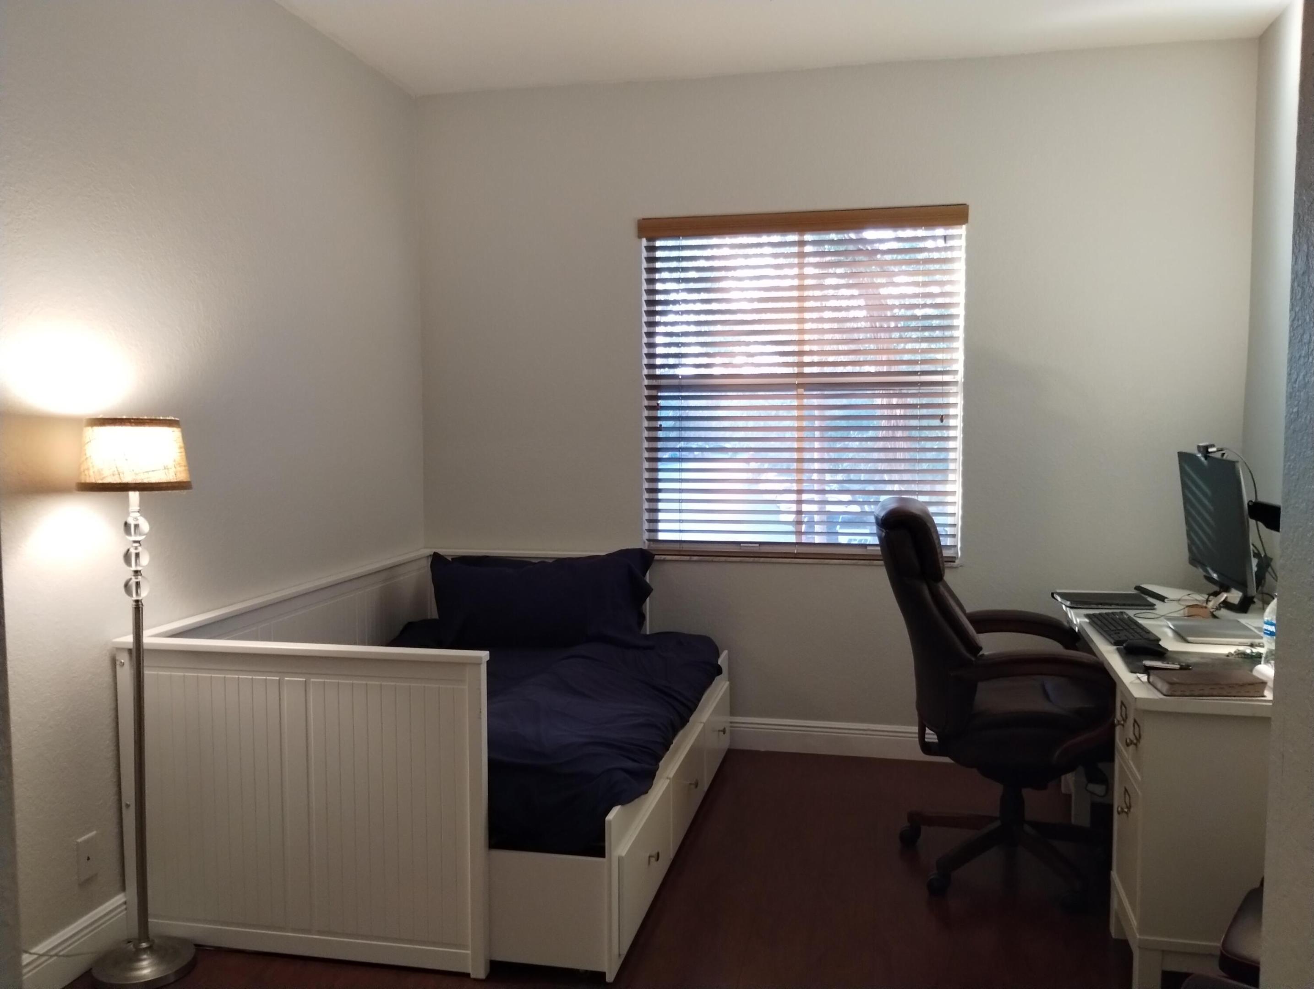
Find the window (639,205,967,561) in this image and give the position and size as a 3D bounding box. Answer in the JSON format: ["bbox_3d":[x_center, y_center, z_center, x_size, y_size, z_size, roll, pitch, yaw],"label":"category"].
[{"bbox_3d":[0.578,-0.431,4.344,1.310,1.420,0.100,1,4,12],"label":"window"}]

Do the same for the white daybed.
[{"bbox_3d":[-0.556,0.739,3.686,1.375,0.830,1.985,1,4,12],"label":"white daybed"}]

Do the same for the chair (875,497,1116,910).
[{"bbox_3d":[1.075,0.594,3.299,0.760,1.160,0.690,0,4,4],"label":"chair"}]

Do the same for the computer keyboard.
[{"bbox_3d":[1.411,0.409,3.239,0.135,0.027,0.450,1,4,12],"label":"computer keyboard"}]

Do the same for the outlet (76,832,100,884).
[{"bbox_3d":[-1.460,0.937,2.738,0.008,0.116,0.071,1,4,12],"label":"outlet"}]

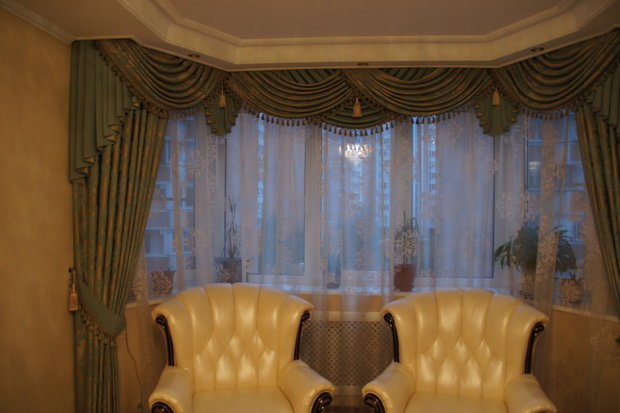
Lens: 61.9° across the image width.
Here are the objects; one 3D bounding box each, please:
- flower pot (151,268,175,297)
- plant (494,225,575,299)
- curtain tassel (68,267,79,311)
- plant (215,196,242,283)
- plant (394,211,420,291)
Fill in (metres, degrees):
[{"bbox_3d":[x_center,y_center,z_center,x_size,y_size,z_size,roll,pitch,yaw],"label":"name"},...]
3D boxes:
[{"bbox_3d":[-1.084,0.565,3.810,0.172,0.185,0.172,0,0,0],"label":"flower pot"},{"bbox_3d":[1.665,0.400,3.830,0.600,0.560,0.530,0,0,5],"label":"plant"},{"bbox_3d":[-1.397,0.490,3.050,0.060,0.270,0.060,0,0,5],"label":"curtain tassel"},{"bbox_3d":[-0.663,0.297,4.200,0.220,0.740,0.210,0,0,5],"label":"plant"},{"bbox_3d":[0.782,0.355,4.140,0.205,0.640,0.200,0,0,5],"label":"plant"}]

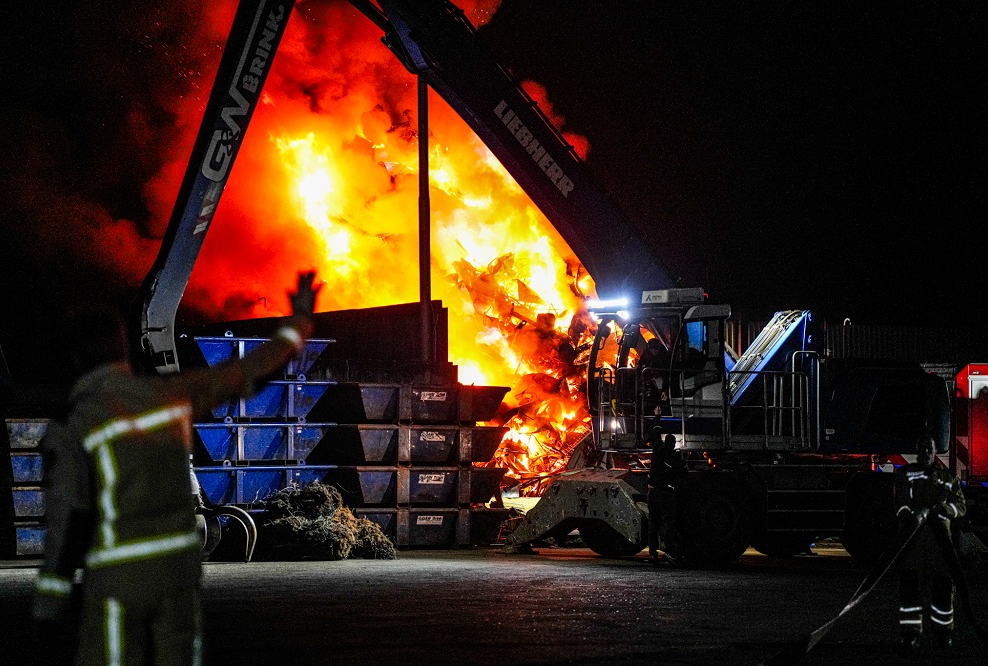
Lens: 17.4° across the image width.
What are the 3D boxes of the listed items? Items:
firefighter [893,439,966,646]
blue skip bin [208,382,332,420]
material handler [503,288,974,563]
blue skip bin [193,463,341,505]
[{"bbox_3d":[3.795,1.817,28.000,0.600,1.840,0.460,0,-2,-2],"label":"firefighter"},{"bbox_3d":[-3.959,1.111,50.834,2.640,0.665,1.380,1,-2,-37],"label":"blue skip bin"},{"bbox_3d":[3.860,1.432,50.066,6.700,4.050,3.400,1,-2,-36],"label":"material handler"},{"bbox_3d":[-3.967,2.433,50.834,2.640,0.665,1.380,1,-2,-37],"label":"blue skip bin"}]

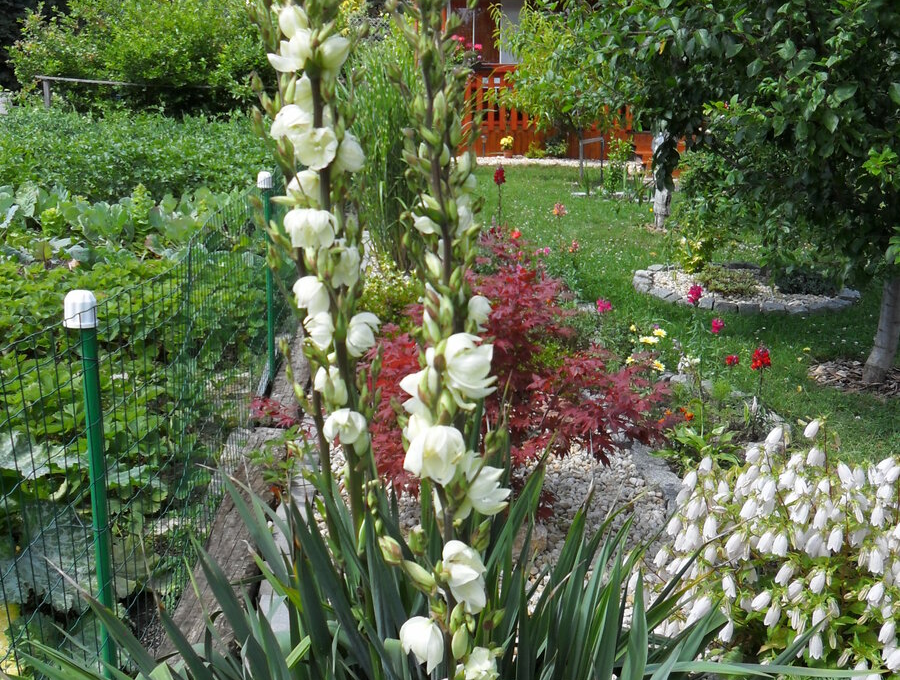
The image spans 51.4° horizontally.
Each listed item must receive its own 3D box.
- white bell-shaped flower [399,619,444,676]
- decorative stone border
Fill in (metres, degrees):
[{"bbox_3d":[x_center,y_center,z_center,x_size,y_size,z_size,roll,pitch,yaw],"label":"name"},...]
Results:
[{"bbox_3d":[-0.036,0.392,1.200,0.058,0.066,0.058,0,11,-2],"label":"white bell-shaped flower"},{"bbox_3d":[1.810,-0.325,5.770,1.360,0.120,1.020,5,16,17],"label":"decorative stone border"}]

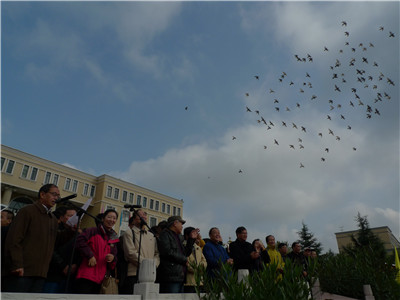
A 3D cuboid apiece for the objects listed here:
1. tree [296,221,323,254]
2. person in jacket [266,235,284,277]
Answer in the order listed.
[{"bbox_3d":[6.690,6.950,16.800,3.100,5.400,3.100,0,-27,0],"label":"tree"},{"bbox_3d":[1.500,2.550,5.470,0.400,1.700,0.560,-21,-34,35],"label":"person in jacket"}]

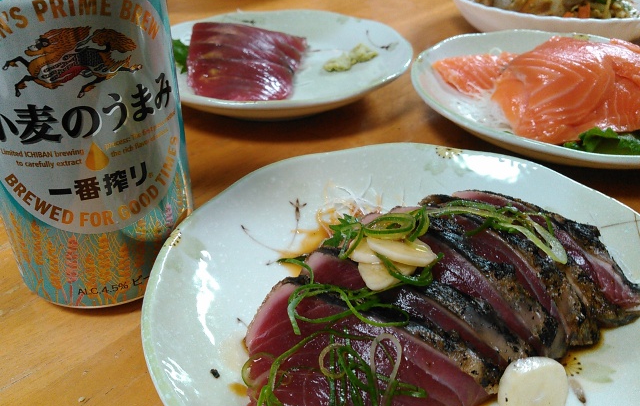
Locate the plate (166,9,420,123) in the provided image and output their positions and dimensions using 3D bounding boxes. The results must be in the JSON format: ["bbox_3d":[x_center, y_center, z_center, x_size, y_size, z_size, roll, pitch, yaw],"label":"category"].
[{"bbox_3d":[-0.031,-0.088,0.365,0.181,0.028,0.181,0,34,0],"label":"plate"}]

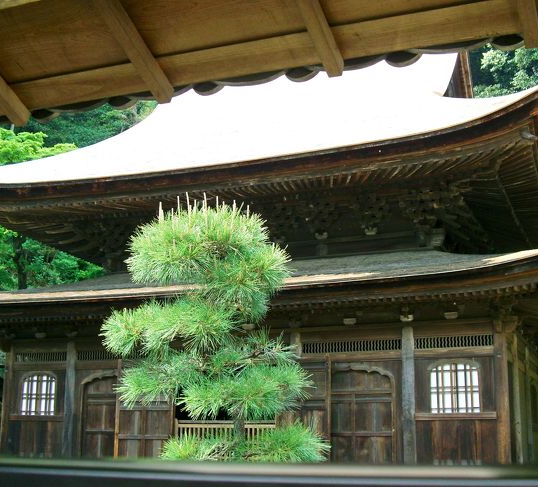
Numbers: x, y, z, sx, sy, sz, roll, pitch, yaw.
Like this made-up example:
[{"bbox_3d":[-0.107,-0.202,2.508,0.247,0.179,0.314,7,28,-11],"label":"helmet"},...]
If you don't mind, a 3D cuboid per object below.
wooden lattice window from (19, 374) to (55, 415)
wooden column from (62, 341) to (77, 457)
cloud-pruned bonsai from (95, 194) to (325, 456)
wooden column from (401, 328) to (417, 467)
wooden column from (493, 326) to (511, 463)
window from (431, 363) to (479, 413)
[{"bbox_3d":[-3.706,2.419,13.912,0.690,0.676,0.080,-5,-14,23],"label":"wooden lattice window"},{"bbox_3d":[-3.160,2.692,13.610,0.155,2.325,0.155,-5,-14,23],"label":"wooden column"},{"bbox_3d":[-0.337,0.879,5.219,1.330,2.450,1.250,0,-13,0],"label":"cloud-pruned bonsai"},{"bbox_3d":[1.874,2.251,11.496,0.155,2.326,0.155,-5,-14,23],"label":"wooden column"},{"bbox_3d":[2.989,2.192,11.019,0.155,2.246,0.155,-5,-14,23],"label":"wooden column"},{"bbox_3d":[2.438,1.888,11.330,0.640,0.661,0.080,-5,-14,23],"label":"window"}]

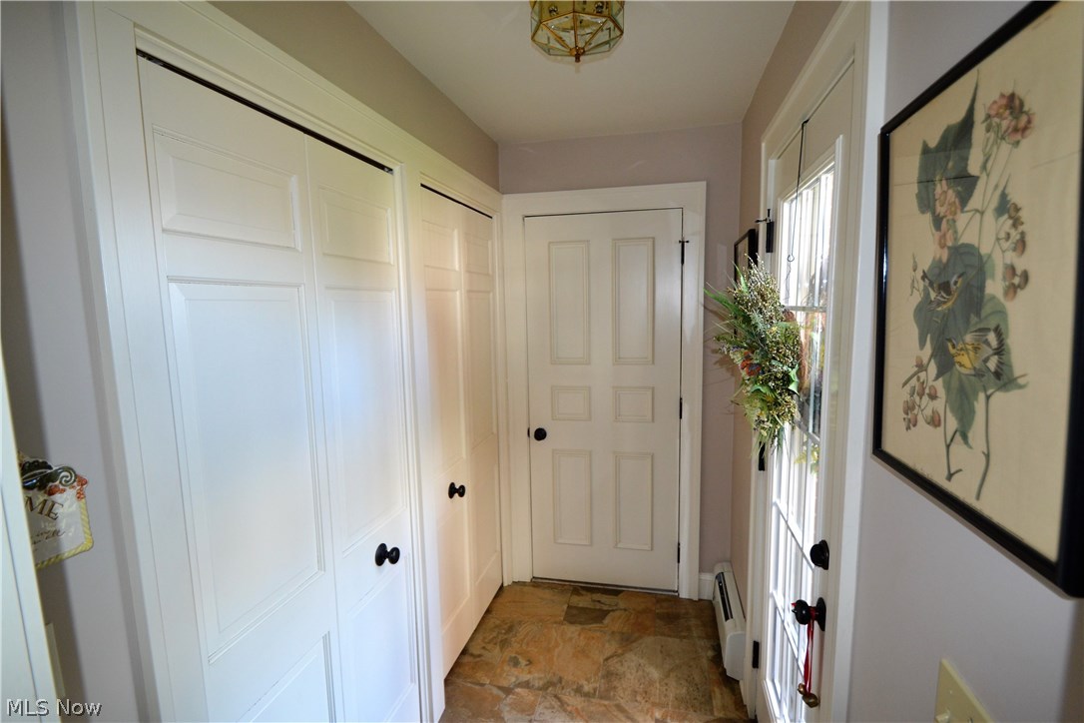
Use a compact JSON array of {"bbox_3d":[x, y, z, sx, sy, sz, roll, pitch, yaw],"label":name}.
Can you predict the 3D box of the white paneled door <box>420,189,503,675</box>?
[{"bbox_3d":[-0.344,0.316,2.114,0.040,2.010,0.745,1,8,14],"label":"white paneled door"}]

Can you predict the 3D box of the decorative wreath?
[{"bbox_3d":[0.645,-0.021,1.369,0.200,0.550,0.430,1,8,14],"label":"decorative wreath"}]

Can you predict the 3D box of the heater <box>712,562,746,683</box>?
[{"bbox_3d":[0.885,1.195,2.140,0.077,0.225,0.500,1,8,14],"label":"heater"}]

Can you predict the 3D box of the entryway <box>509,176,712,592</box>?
[{"bbox_3d":[0.312,0.206,2.423,1.035,2.175,0.100,1,8,14],"label":"entryway"}]

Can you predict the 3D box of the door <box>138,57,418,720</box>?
[{"bbox_3d":[-0.570,0.440,1.231,0.040,2.010,0.755,1,8,14],"label":"door"}]

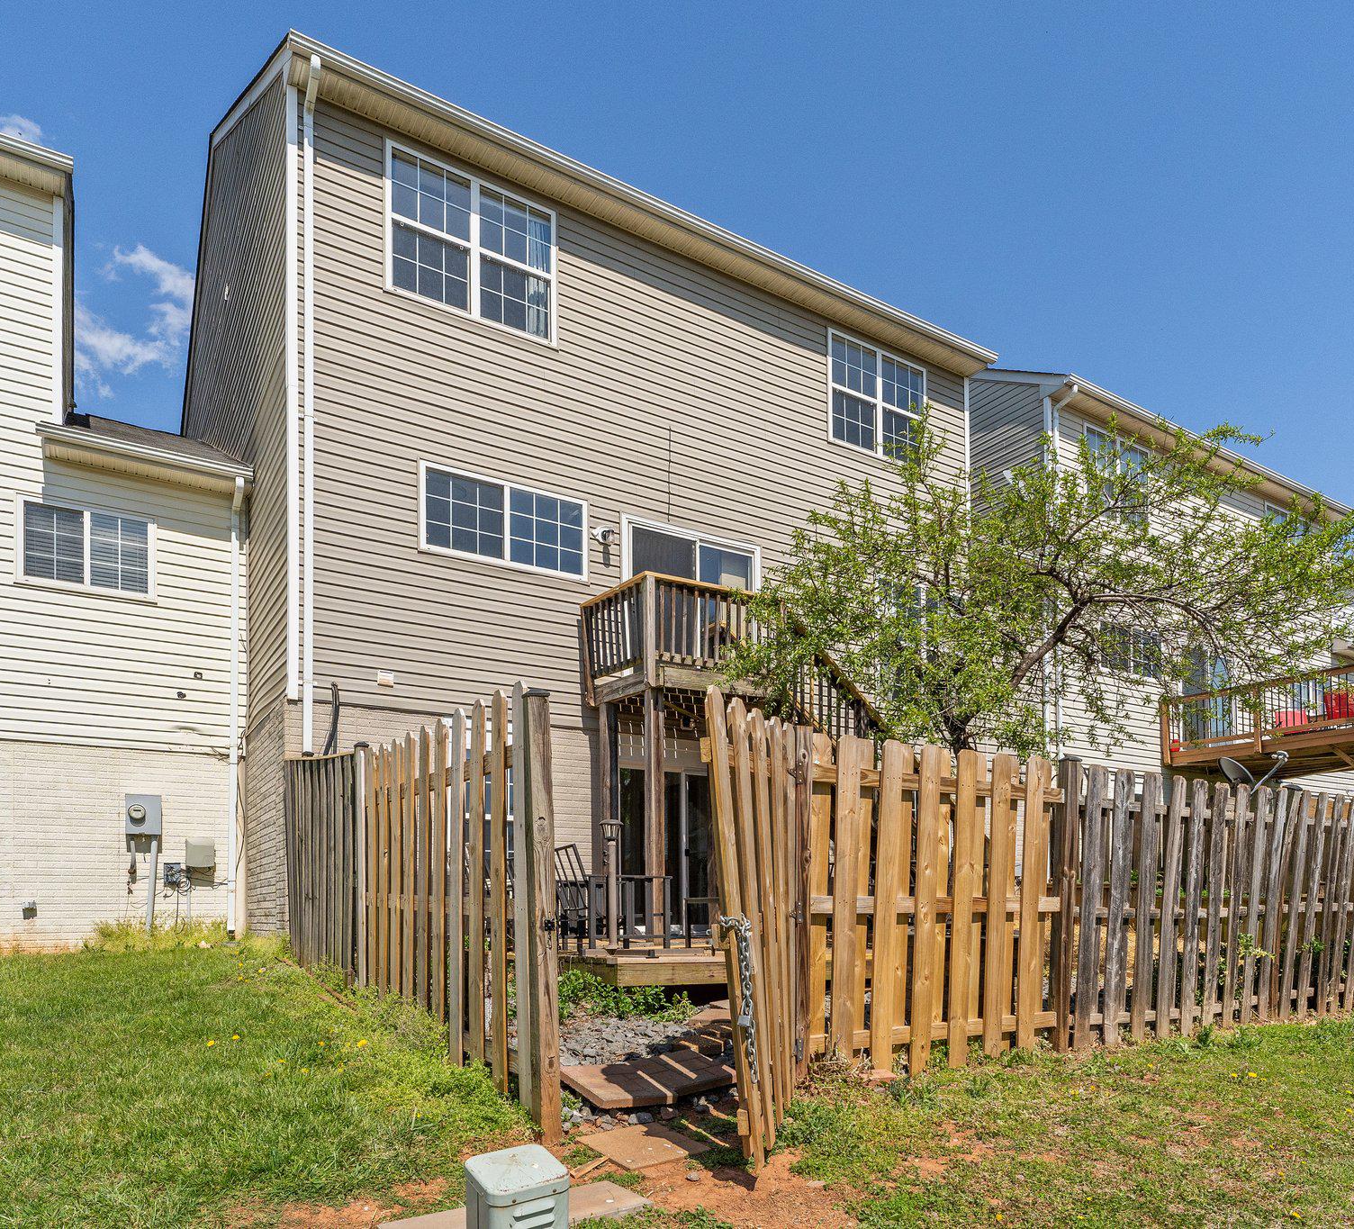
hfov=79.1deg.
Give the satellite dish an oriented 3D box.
[{"bbox_3d":[6.460,1.830,9.200,0.550,0.550,0.580,3,-10,-21],"label":"satellite dish"}]

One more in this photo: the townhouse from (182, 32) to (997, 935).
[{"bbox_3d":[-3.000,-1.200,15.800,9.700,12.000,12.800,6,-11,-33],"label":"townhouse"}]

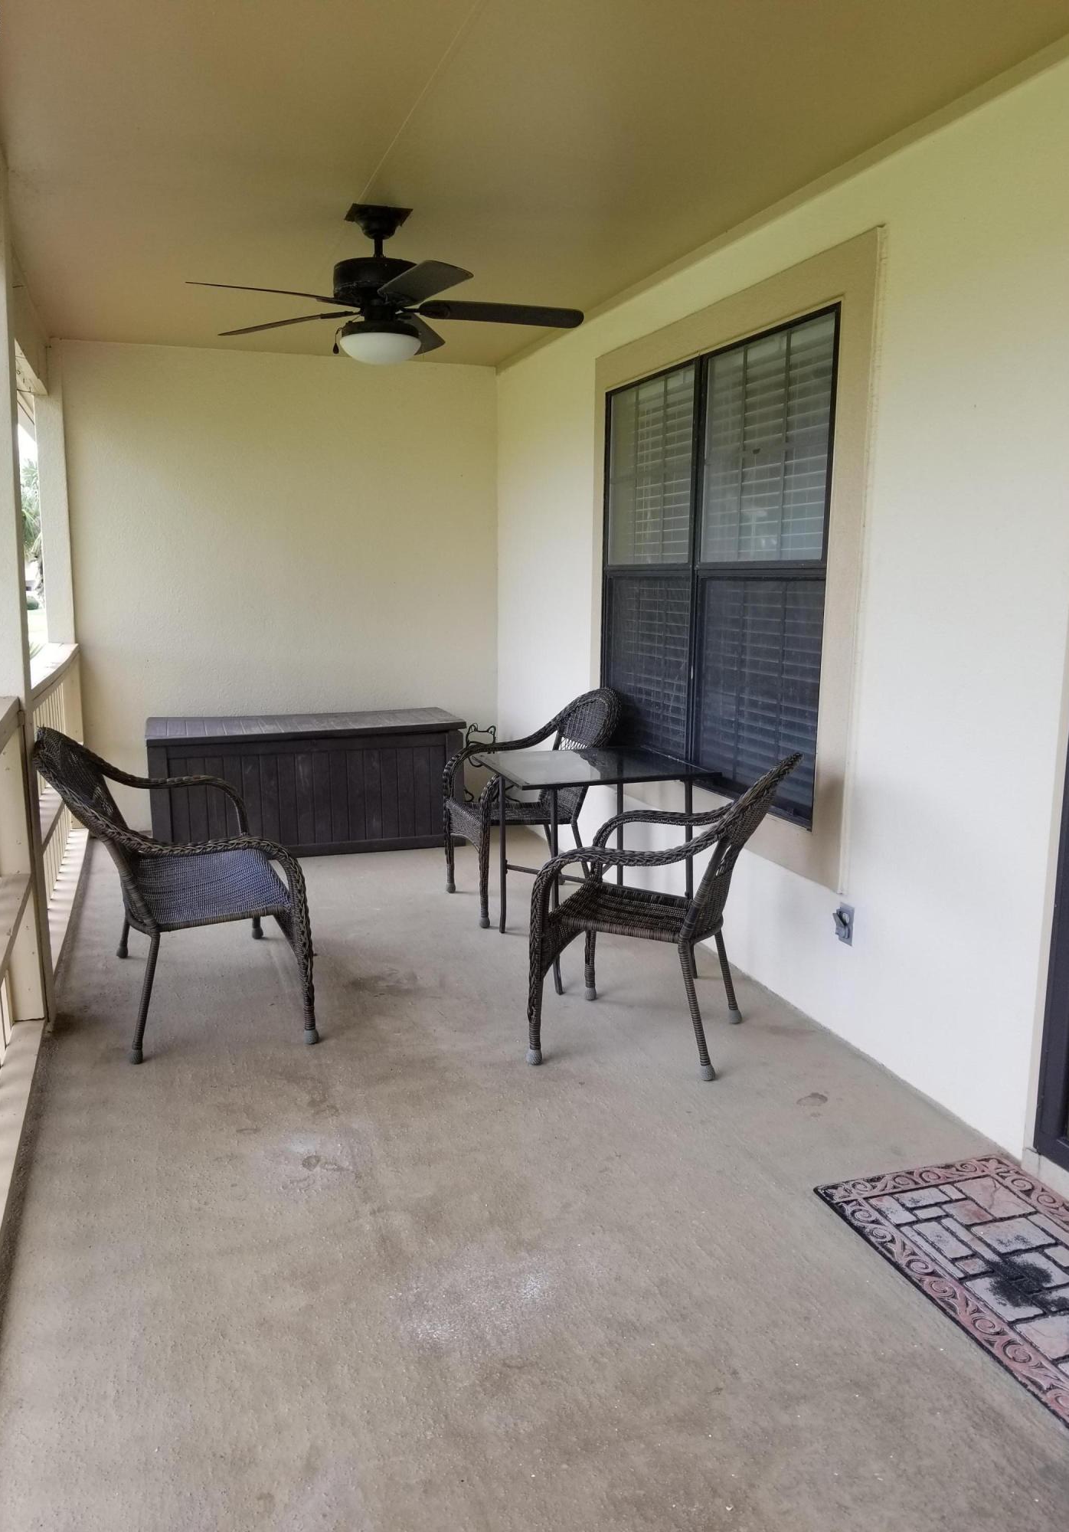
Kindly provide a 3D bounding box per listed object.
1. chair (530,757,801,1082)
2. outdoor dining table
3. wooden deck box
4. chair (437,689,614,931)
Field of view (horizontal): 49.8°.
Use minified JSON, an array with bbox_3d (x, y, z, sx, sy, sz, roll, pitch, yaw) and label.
[{"bbox_3d":[0.411,0.397,3.473,0.745,0.920,0.610,4,10,18],"label":"chair"},{"bbox_3d":[0.209,0.349,4.330,0.755,0.720,0.700,-3,10,-18],"label":"outdoor dining table"},{"bbox_3d":[-1.202,0.082,6.049,1.555,0.645,0.720,-3,10,-18],"label":"wooden deck box"},{"bbox_3d":[0.022,0.134,4.967,0.740,0.925,0.610,-3,10,-18],"label":"chair"}]

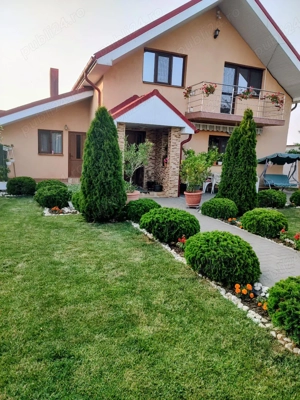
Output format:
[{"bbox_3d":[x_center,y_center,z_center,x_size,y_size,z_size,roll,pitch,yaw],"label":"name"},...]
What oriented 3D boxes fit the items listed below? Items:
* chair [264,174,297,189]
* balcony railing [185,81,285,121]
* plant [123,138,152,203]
[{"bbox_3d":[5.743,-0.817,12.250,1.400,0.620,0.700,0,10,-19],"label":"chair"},{"bbox_3d":[3.592,-4.006,11.639,3.920,1.070,1.250,-1,11,-19],"label":"balcony railing"},{"bbox_3d":[-0.340,-0.900,8.499,0.980,2.064,0.900,0,10,-19],"label":"plant"}]

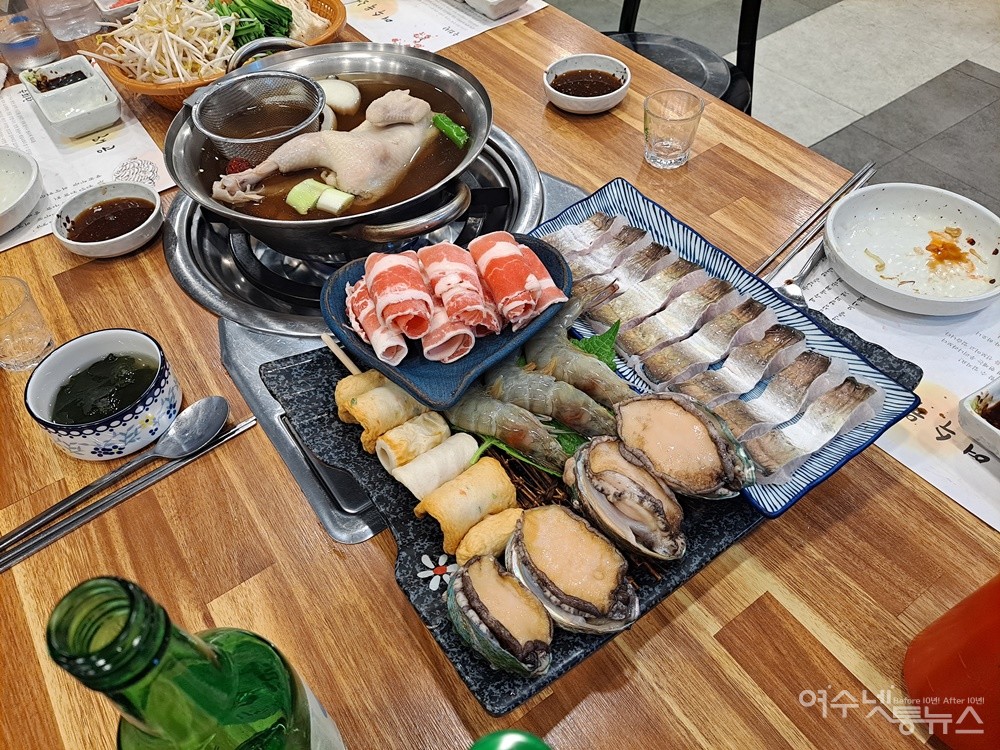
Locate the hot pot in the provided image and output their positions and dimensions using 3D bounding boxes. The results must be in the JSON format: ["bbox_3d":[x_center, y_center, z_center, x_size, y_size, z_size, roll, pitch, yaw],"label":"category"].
[{"bbox_3d":[-0.147,-0.200,0.647,0.290,0.083,0.320,-25,54,-18],"label":"hot pot"}]

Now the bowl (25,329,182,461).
[{"bbox_3d":[-0.289,0.016,0.517,0.094,0.048,0.094,-1,50,1],"label":"bowl"}]

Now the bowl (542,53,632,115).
[{"bbox_3d":[0.101,-0.329,0.805,0.101,0.031,0.101,-1,50,1],"label":"bowl"}]

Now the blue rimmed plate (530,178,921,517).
[{"bbox_3d":[0.139,-0.034,0.539,0.158,0.032,0.305,-28,55,-20],"label":"blue rimmed plate"}]

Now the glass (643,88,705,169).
[{"bbox_3d":[0.175,-0.252,0.719,0.060,0.061,0.060,-1,50,1],"label":"glass"}]

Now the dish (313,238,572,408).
[{"bbox_3d":[-0.038,-0.029,0.513,0.188,0.042,0.178,-5,50,-3],"label":"dish"}]

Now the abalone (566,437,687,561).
[{"bbox_3d":[0.081,0.079,0.441,0.053,0.030,0.085,-22,52,-35],"label":"abalone"}]

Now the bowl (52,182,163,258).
[{"bbox_3d":[-0.368,-0.144,0.663,0.097,0.030,0.097,-1,50,1],"label":"bowl"}]

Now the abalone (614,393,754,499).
[{"bbox_3d":[0.123,0.046,0.459,0.088,0.028,0.059,29,62,23],"label":"abalone"}]

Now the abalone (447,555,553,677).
[{"bbox_3d":[0.000,0.137,0.396,0.047,0.030,0.072,-16,49,-35],"label":"abalone"}]

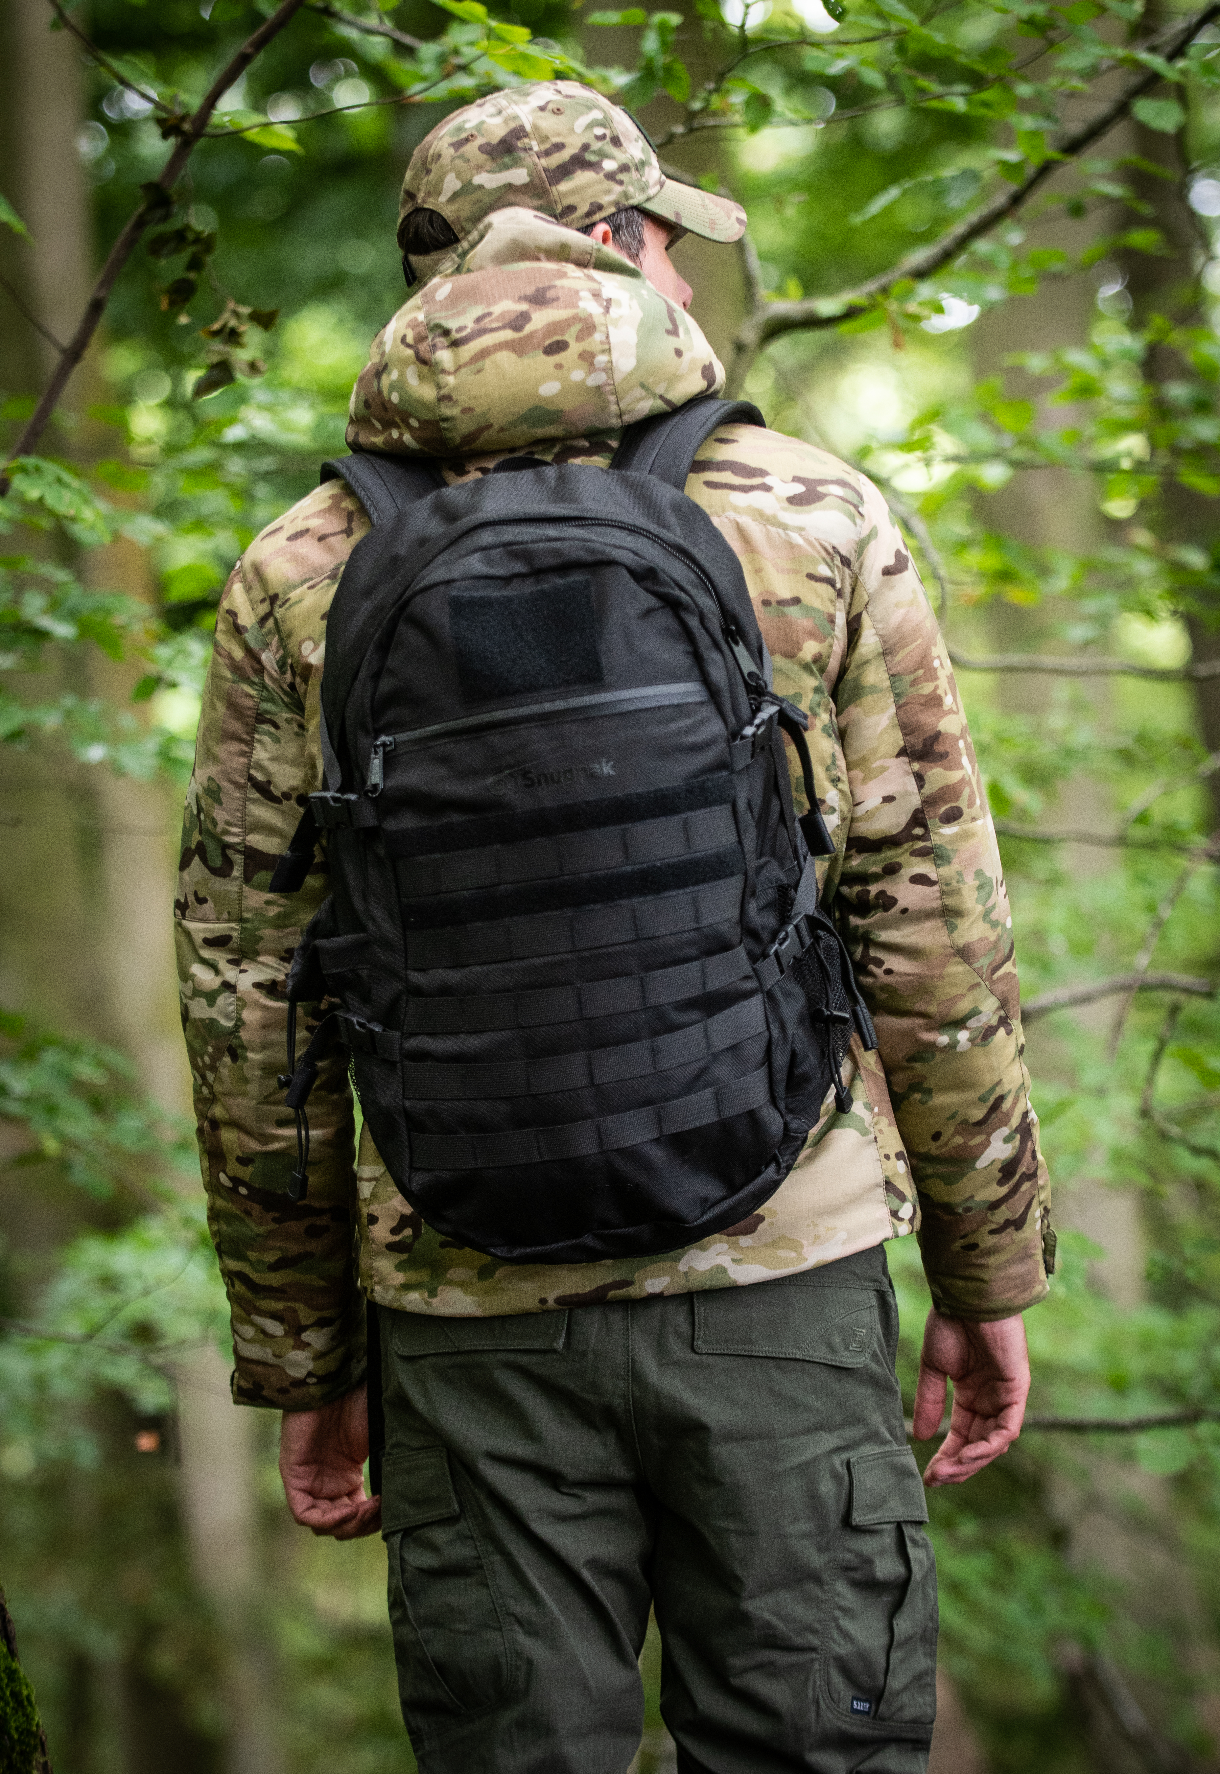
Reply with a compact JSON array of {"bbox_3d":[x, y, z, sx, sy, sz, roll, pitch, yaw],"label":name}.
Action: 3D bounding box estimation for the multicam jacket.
[{"bbox_3d":[-0.014,-0.066,5.250,0.580,0.820,0.360,-5,3,10],"label":"multicam jacket"}]

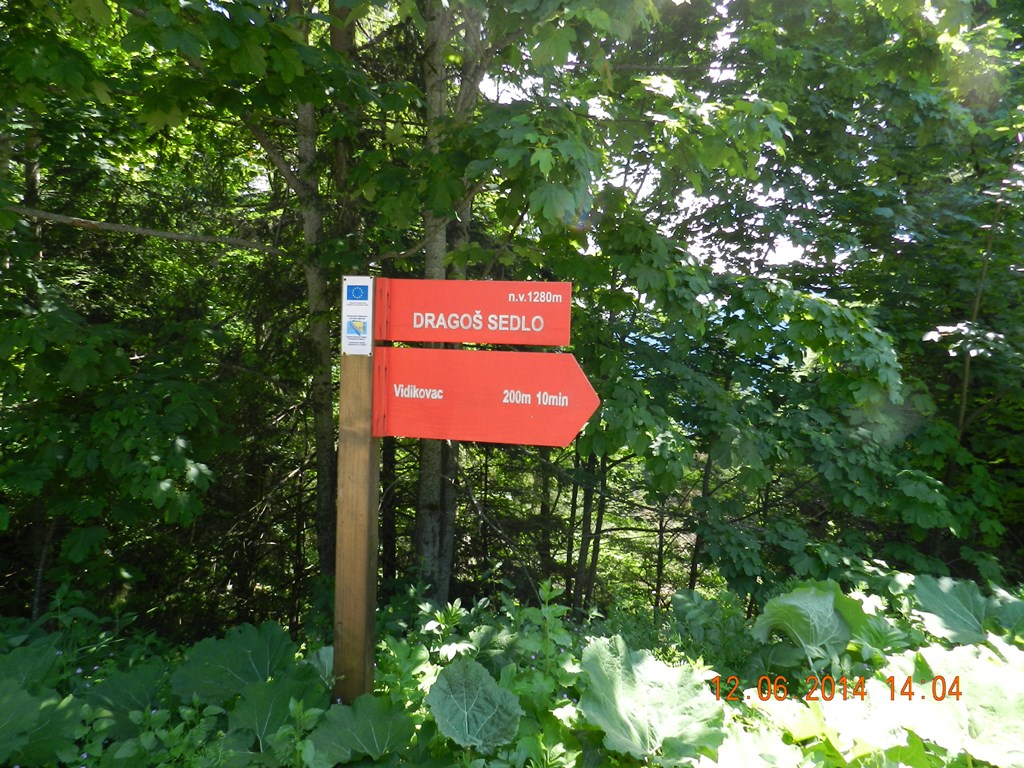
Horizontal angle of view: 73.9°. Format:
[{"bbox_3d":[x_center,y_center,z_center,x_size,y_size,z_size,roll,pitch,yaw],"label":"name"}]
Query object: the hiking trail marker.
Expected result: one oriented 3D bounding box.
[{"bbox_3d":[-0.167,0.399,2.500,0.920,1.580,0.115,2,3,5],"label":"hiking trail marker"}]

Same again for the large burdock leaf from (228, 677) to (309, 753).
[{"bbox_3d":[-0.859,1.166,2.400,0.250,0.250,0.090,1,-32,-14],"label":"large burdock leaf"}]

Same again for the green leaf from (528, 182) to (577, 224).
[{"bbox_3d":[0.161,-0.716,2.700,0.185,0.160,0.055,2,-17,0],"label":"green leaf"}]

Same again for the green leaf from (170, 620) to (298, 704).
[{"bbox_3d":[-1.085,1.089,2.650,0.440,0.310,0.120,1,-32,-14],"label":"green leaf"}]

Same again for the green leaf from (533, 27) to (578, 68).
[{"bbox_3d":[0.172,-1.364,2.750,0.170,0.155,0.050,2,-12,0],"label":"green leaf"}]

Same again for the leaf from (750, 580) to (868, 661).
[{"bbox_3d":[1.246,0.995,2.850,0.420,0.300,0.200,2,-2,0],"label":"leaf"}]

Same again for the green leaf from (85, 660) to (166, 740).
[{"bbox_3d":[-1.420,1.163,2.500,0.265,0.270,0.090,1,-32,-14],"label":"green leaf"}]

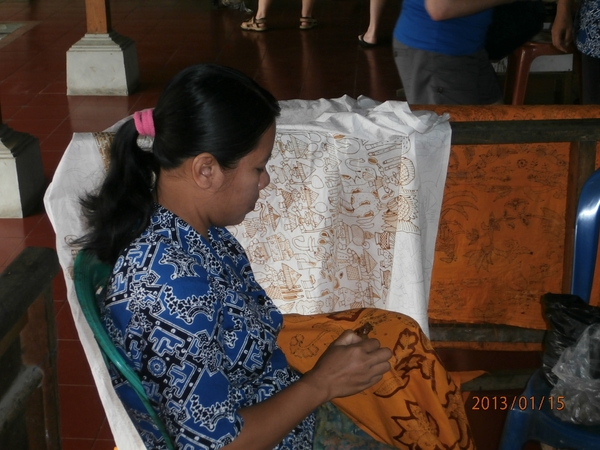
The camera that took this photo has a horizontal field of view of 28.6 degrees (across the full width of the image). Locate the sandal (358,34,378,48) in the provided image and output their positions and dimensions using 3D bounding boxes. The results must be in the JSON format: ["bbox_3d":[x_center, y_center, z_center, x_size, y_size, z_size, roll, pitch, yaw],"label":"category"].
[{"bbox_3d":[0.468,-1.266,8.044,0.092,0.058,0.250,-9,21,-21],"label":"sandal"}]

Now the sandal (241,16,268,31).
[{"bbox_3d":[-0.334,-1.489,8.680,0.245,0.092,0.092,13,24,35],"label":"sandal"}]

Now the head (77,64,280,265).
[{"bbox_3d":[-0.185,-0.087,1.838,0.288,0.333,0.175,6,17,-15],"label":"head"}]

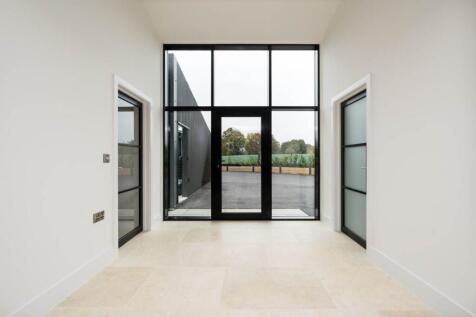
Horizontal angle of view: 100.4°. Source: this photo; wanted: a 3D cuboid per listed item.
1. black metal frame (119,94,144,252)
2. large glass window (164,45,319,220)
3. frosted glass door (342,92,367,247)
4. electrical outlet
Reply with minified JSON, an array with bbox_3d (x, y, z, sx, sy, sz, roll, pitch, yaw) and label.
[{"bbox_3d":[-1.527,0.141,2.733,0.050,2.010,0.815,0,0,1],"label":"black metal frame"},{"bbox_3d":[0.075,-0.476,3.715,2.890,3.263,0.090,0,0,1],"label":"large glass window"},{"bbox_3d":[1.640,0.143,2.700,0.050,2.010,0.820,0,0,1],"label":"frosted glass door"},{"bbox_3d":[-1.423,0.601,2.030,0.012,0.087,0.148,0,0,1],"label":"electrical outlet"}]

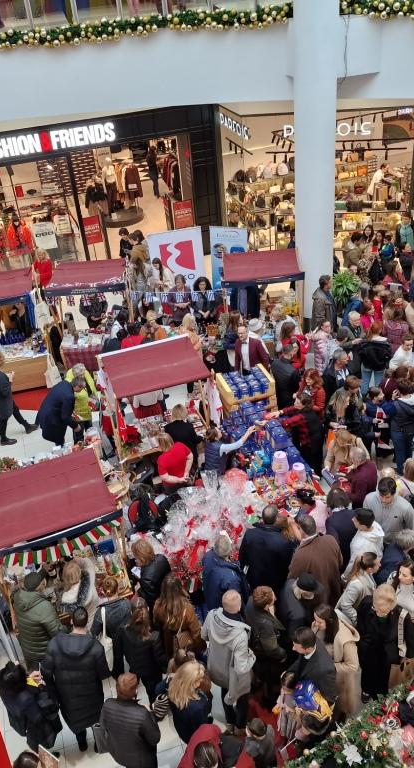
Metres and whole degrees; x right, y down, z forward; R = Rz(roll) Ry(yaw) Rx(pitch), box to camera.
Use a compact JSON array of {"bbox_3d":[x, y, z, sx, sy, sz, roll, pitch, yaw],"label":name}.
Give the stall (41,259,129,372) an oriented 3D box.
[{"bbox_3d":[-1.937,-1.065,12.564,1.382,2.150,1.180,-3,33,5],"label":"stall"}]

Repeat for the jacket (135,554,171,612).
[{"bbox_3d":[-0.524,2.123,7.350,0.380,0.640,0.500,-6,31,0],"label":"jacket"}]

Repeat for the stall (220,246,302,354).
[{"bbox_3d":[1.043,-1.215,12.482,1.440,2.150,1.260,-5,33,1],"label":"stall"}]

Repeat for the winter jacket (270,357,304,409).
[{"bbox_3d":[1.294,-0.008,10.936,0.520,0.800,0.340,19,39,35],"label":"winter jacket"}]

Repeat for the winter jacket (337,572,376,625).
[{"bbox_3d":[1.564,2.161,6.888,0.360,0.620,0.480,-12,32,-10],"label":"winter jacket"}]

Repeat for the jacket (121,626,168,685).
[{"bbox_3d":[-0.615,2.611,6.690,0.500,0.700,0.360,-11,33,-8],"label":"jacket"}]

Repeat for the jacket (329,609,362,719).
[{"bbox_3d":[1.240,2.685,6.514,0.400,1.050,0.500,-11,32,-9],"label":"jacket"}]

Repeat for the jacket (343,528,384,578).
[{"bbox_3d":[1.708,1.847,7.284,0.370,0.680,0.520,13,36,28],"label":"jacket"}]

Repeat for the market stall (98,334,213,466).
[{"bbox_3d":[-0.640,0.626,9.914,1.400,2.150,1.240,-14,34,-13],"label":"market stall"}]

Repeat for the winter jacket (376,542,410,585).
[{"bbox_3d":[2.010,2.021,7.414,0.420,0.720,0.500,-19,35,-19],"label":"winter jacket"}]

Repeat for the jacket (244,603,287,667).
[{"bbox_3d":[0.590,2.504,6.857,0.500,0.740,0.340,21,40,37],"label":"jacket"}]

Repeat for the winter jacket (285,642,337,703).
[{"bbox_3d":[0.979,2.649,6.142,0.400,0.740,0.530,-16,33,-17],"label":"winter jacket"}]

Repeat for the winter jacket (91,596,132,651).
[{"bbox_3d":[-0.987,2.464,7.179,0.500,0.720,0.360,-9,33,-6],"label":"winter jacket"}]

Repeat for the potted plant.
[{"bbox_3d":[2.895,-1.895,14.250,0.620,1.060,0.620,-4,33,3],"label":"potted plant"}]

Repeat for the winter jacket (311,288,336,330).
[{"bbox_3d":[2.135,-1.336,12.289,0.380,0.850,0.500,-7,32,-2],"label":"winter jacket"}]

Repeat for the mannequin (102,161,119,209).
[{"bbox_3d":[-3.219,-6.555,22.582,0.460,1.760,0.320,-10,31,-7],"label":"mannequin"}]

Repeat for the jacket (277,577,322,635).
[{"bbox_3d":[0.930,2.347,6.695,0.380,0.710,0.540,-11,32,-9],"label":"jacket"}]

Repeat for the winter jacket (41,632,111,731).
[{"bbox_3d":[-1.209,2.776,6.503,0.600,1.000,0.380,-9,31,-6],"label":"winter jacket"}]

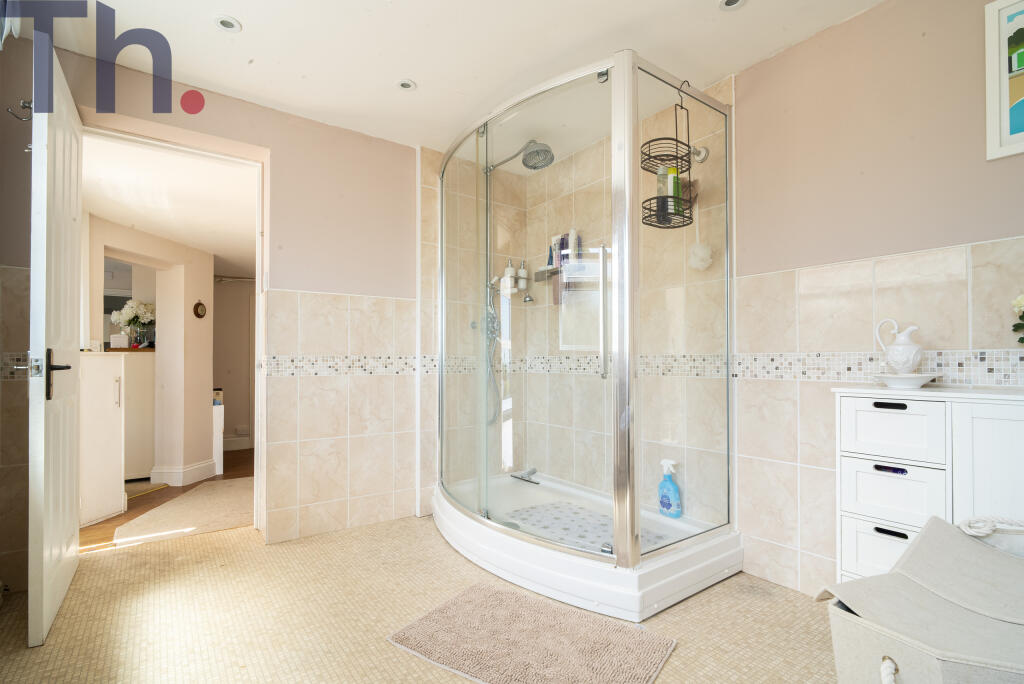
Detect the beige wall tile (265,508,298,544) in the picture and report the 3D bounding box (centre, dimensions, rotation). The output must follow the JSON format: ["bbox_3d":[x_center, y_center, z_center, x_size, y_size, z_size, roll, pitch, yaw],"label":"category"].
[{"bbox_3d":[-1.165,0.929,2.308,0.136,0.157,0.010,1,-3,-35],"label":"beige wall tile"}]

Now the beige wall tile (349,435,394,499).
[{"bbox_3d":[-0.790,0.690,2.566,0.247,0.331,0.010,1,-1,-32],"label":"beige wall tile"}]

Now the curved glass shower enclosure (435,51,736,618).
[{"bbox_3d":[0.190,-0.019,2.355,0.916,2.057,1.498,1,-3,-37],"label":"curved glass shower enclosure"}]

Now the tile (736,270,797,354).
[{"bbox_3d":[1.077,-0.124,1.932,0.010,0.329,0.250,1,-1,-32],"label":"tile"}]

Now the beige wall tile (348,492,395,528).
[{"bbox_3d":[-0.796,0.938,2.565,0.250,0.157,0.010,1,-3,-35],"label":"beige wall tile"}]

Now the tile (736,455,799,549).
[{"bbox_3d":[1.077,0.658,1.921,0.010,0.331,0.250,1,-1,-32],"label":"tile"}]

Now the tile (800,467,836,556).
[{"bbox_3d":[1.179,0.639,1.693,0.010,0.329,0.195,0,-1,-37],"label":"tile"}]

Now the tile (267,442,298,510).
[{"bbox_3d":[-1.173,0.687,2.330,0.145,0.331,0.010,1,-1,-32],"label":"tile"}]

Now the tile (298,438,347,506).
[{"bbox_3d":[-0.986,0.688,2.388,0.244,0.334,0.010,0,-1,-30],"label":"tile"}]

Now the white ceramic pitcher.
[{"bbox_3d":[1.259,0.015,1.489,0.105,0.182,0.117,1,-3,-37],"label":"white ceramic pitcher"}]

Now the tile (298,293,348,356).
[{"bbox_3d":[-1.003,-0.093,2.447,0.247,0.329,0.010,1,-1,-32],"label":"tile"}]

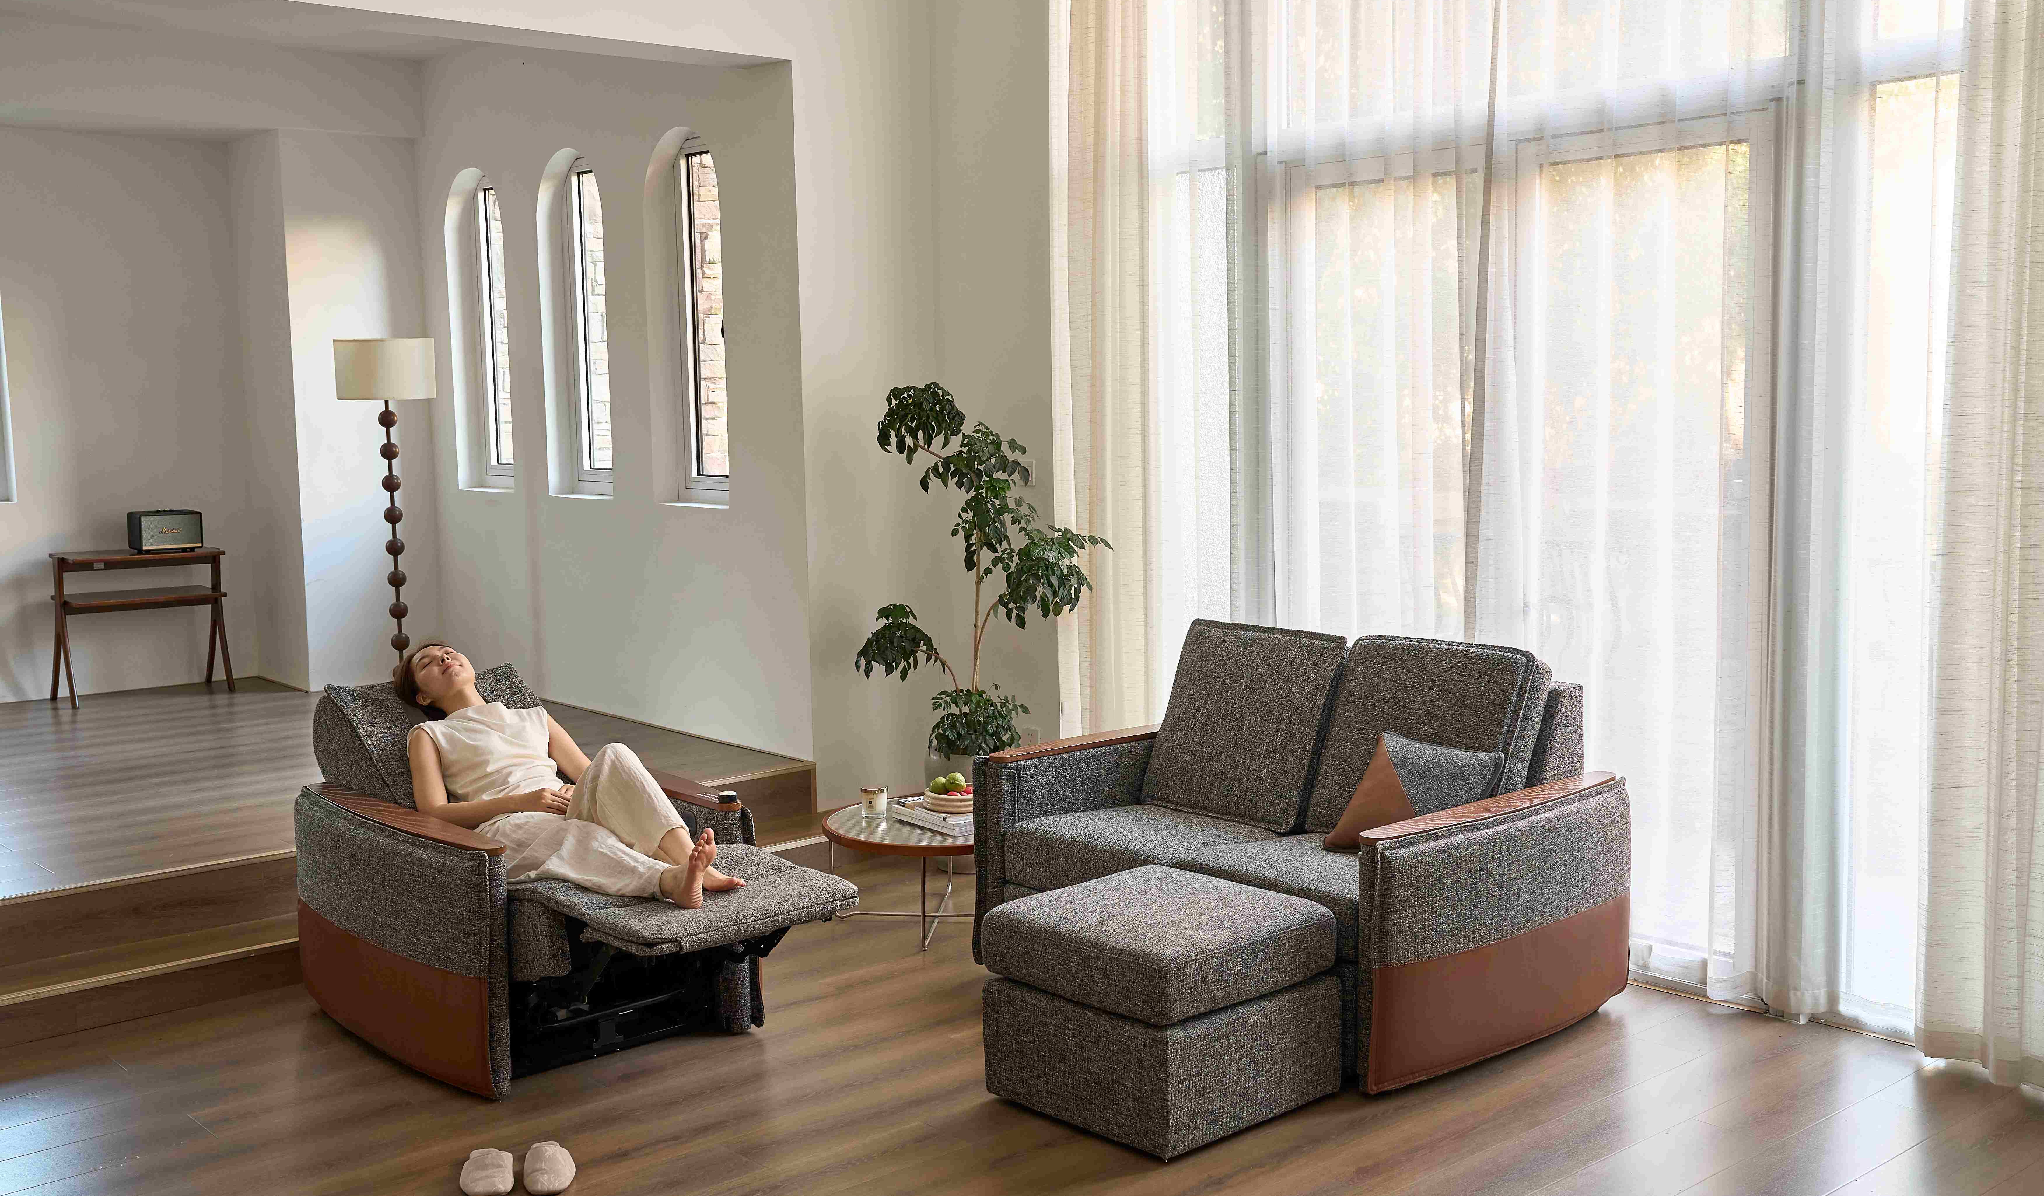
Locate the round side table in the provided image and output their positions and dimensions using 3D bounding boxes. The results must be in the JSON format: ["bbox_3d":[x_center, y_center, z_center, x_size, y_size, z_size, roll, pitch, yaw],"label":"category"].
[{"bbox_3d":[-0.270,0.846,6.239,0.769,0.316,0.769,-1,6,0],"label":"round side table"}]

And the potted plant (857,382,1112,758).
[{"bbox_3d":[-0.156,0.100,6.822,0.875,1.678,0.729,-1,6,0],"label":"potted plant"}]

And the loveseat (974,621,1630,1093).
[{"bbox_3d":[0.717,0.593,5.396,1.061,0.948,1.499,-6,8,-42],"label":"loveseat"}]

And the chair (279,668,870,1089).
[{"bbox_3d":[-1.215,0.692,5.172,0.851,0.875,1.750,-6,8,-42],"label":"chair"}]

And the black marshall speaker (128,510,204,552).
[{"bbox_3d":[-3.679,-0.282,8.543,0.262,0.171,0.151,-6,8,-41],"label":"black marshall speaker"}]

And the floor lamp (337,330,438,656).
[{"bbox_3d":[-2.674,-0.306,8.467,0.441,1.583,0.441,-6,8,-42],"label":"floor lamp"}]

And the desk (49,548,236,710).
[{"bbox_3d":[-4.042,0.124,9.107,0.705,0.654,0.381,-6,8,-42],"label":"desk"}]

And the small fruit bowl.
[{"bbox_3d":[-0.189,0.600,6.217,0.243,0.107,0.243,-1,6,0],"label":"small fruit bowl"}]

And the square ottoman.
[{"bbox_3d":[0.320,0.929,4.605,0.572,0.454,0.591,-6,8,-42],"label":"square ottoman"}]

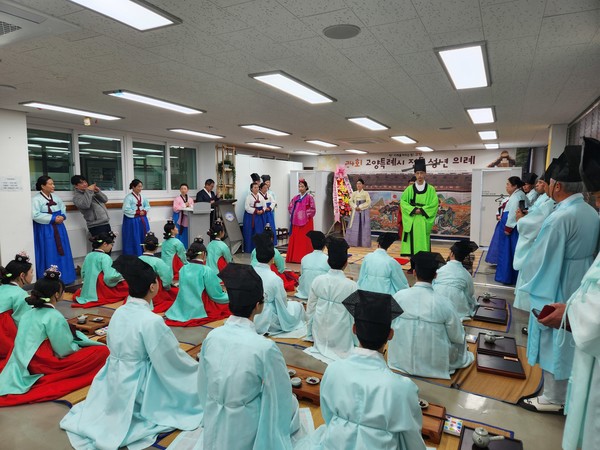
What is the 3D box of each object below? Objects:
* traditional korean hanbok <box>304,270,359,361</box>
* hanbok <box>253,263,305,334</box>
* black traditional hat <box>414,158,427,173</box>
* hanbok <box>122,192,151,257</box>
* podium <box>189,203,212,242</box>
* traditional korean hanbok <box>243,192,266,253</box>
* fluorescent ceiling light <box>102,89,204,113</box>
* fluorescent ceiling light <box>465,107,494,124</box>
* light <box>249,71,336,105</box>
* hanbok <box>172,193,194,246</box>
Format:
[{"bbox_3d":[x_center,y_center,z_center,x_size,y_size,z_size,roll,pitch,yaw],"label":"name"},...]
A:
[{"bbox_3d":[0.314,0.767,3.708,0.590,0.705,0.740,3,6,27],"label":"traditional korean hanbok"},{"bbox_3d":[-0.230,0.709,4.139,0.600,0.640,0.640,3,6,32],"label":"hanbok"},{"bbox_3d":[2.131,-1.052,7.050,0.210,0.240,0.220,2,6,19],"label":"black traditional hat"},{"bbox_3d":[-2.712,0.140,6.581,0.550,1.320,0.500,-4,8,-40],"label":"hanbok"},{"bbox_3d":[-1.967,0.122,7.691,0.540,1.140,0.450,-4,7,-37],"label":"podium"},{"bbox_3d":[-0.992,-0.057,8.682,0.530,1.310,0.500,-4,8,-40],"label":"traditional korean hanbok"},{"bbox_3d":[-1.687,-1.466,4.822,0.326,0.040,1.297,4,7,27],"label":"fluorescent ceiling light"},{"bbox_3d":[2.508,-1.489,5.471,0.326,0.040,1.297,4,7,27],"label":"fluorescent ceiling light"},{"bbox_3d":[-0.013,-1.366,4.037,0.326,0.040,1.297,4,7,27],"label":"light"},{"bbox_3d":[-2.360,0.007,8.033,0.500,1.290,0.460,-2,7,-24],"label":"hanbok"}]

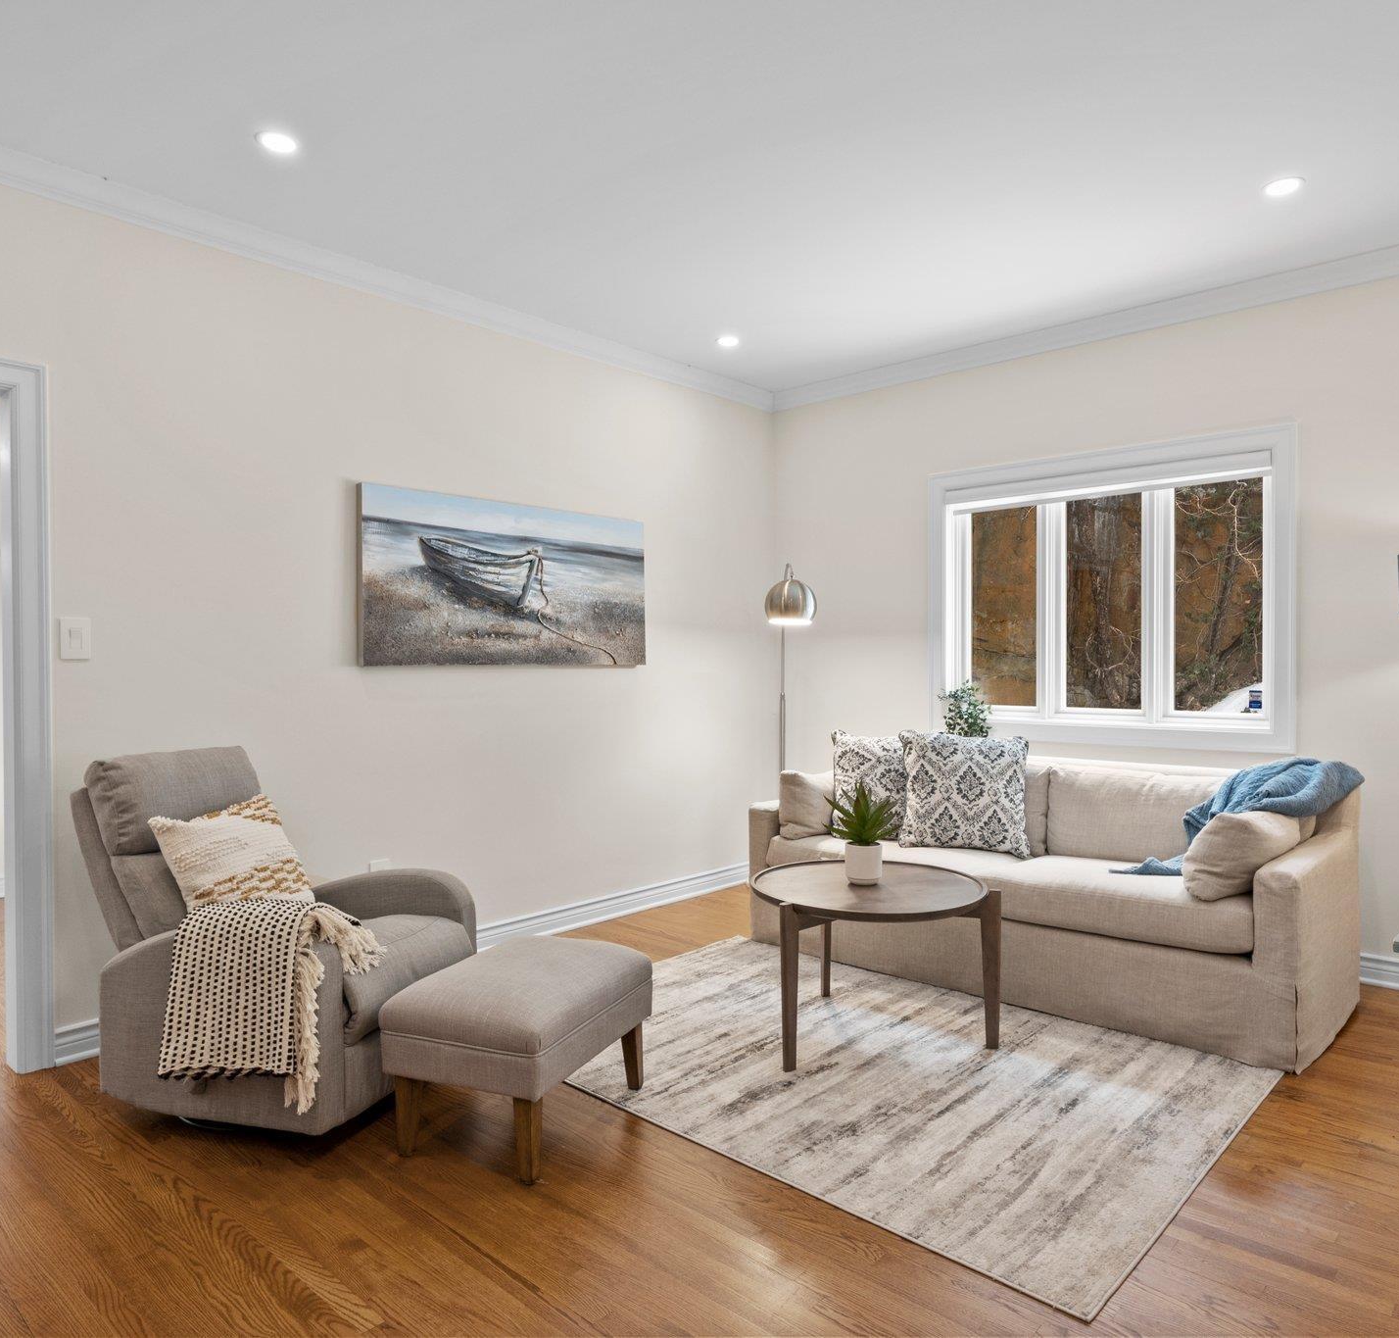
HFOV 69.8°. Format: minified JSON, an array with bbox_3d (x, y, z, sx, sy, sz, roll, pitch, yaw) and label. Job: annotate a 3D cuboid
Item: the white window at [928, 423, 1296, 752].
[{"bbox_3d":[1.772,-0.318,4.508,1.610,1.300,0.120,0,0,42],"label":"white window"}]

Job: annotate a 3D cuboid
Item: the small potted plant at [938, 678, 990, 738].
[{"bbox_3d":[1.250,0.224,4.701,0.220,0.340,0.220,0,0,42],"label":"small potted plant"}]

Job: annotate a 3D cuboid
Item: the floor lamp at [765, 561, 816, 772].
[{"bbox_3d":[0.457,0.319,5.220,0.270,1.730,0.430,0,0,-6],"label":"floor lamp"}]

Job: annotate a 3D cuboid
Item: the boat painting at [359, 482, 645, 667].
[{"bbox_3d":[-0.782,-0.361,4.359,0.040,0.690,1.500,0,0,42],"label":"boat painting"}]

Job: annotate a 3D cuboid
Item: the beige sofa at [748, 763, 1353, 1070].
[{"bbox_3d":[1.279,0.783,3.996,2.130,0.820,0.870,0,0,42],"label":"beige sofa"}]

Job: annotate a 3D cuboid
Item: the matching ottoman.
[{"bbox_3d":[-0.458,0.996,2.670,0.455,0.420,0.620,0,0,23],"label":"matching ottoman"}]

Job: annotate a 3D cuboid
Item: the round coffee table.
[{"bbox_3d":[0.548,0.944,3.250,0.780,0.510,0.780,0,0,0],"label":"round coffee table"}]

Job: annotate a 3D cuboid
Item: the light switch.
[{"bbox_3d":[-1.932,-0.091,3.107,0.010,0.128,0.086,0,0,42],"label":"light switch"}]

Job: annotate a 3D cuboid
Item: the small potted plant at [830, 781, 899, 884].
[{"bbox_3d":[0.557,0.550,3.380,0.235,0.333,0.225,0,0,0],"label":"small potted plant"}]

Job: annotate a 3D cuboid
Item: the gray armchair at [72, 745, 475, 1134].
[{"bbox_3d":[-1.255,0.729,3.009,1.000,0.950,0.720,0,0,21],"label":"gray armchair"}]

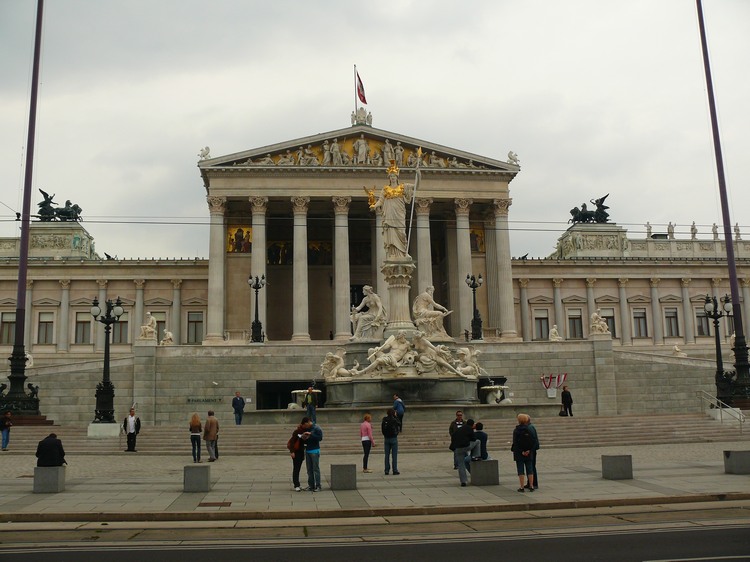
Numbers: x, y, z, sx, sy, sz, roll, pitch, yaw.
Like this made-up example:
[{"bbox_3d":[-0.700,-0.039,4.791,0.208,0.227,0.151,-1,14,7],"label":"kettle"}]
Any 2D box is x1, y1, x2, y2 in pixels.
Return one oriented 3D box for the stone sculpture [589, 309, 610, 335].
[{"bbox_3d":[15.101,2.724,50.995,1.450,1.750,1.050,0,-10,-6],"label":"stone sculpture"}]

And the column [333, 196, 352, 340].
[{"bbox_3d":[-2.571,-0.957,59.969,1.550,11.576,1.550,0,-10,-6],"label":"column"}]

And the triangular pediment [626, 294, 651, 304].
[{"bbox_3d":[28.210,1.916,80.949,2.800,1.047,0.500,0,-10,-6],"label":"triangular pediment"}]

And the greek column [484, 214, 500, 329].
[{"bbox_3d":[11.508,-0.307,73.632,1.400,12.383,1.400,0,-10,-6],"label":"greek column"}]

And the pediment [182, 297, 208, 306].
[{"bbox_3d":[-16.051,1.724,67.884,2.417,0.950,0.450,0,-10,-6],"label":"pediment"}]

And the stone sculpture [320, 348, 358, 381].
[{"bbox_3d":[-1.844,4.459,40.754,1.900,1.714,1.300,2,-10,-19],"label":"stone sculpture"}]

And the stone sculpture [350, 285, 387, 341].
[{"bbox_3d":[-0.322,1.656,39.055,1.888,2.890,1.450,2,-10,-17],"label":"stone sculpture"}]

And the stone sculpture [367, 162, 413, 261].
[{"bbox_3d":[0.923,-3.829,41.176,2.600,5.550,1.800,0,-10,-6],"label":"stone sculpture"}]

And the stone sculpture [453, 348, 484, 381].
[{"bbox_3d":[4.919,4.339,39.992,1.550,1.759,1.300,-4,-10,20],"label":"stone sculpture"}]

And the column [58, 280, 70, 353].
[{"bbox_3d":[-27.423,3.128,66.890,1.000,6.407,1.000,0,-10,-6],"label":"column"}]

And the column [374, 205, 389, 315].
[{"bbox_3d":[0.872,-1.222,66.602,1.500,12.659,1.500,0,-10,-6],"label":"column"}]

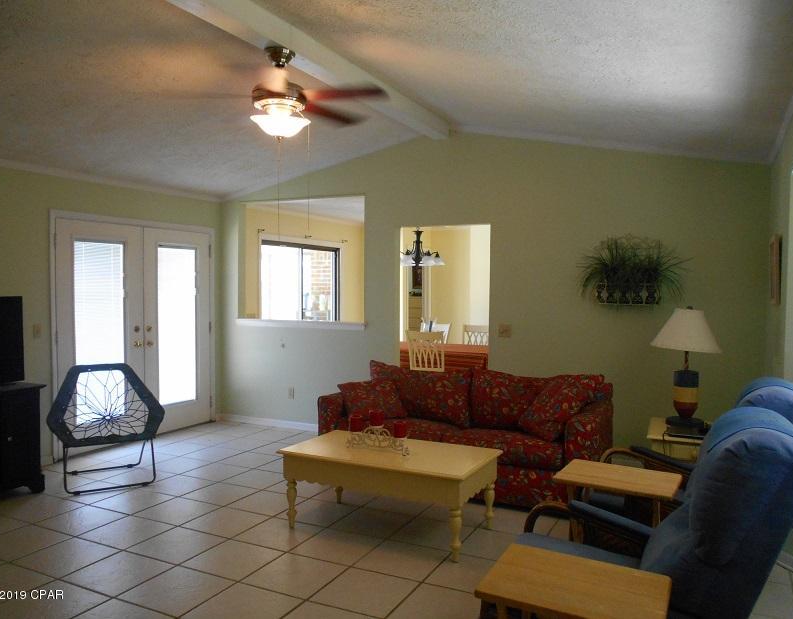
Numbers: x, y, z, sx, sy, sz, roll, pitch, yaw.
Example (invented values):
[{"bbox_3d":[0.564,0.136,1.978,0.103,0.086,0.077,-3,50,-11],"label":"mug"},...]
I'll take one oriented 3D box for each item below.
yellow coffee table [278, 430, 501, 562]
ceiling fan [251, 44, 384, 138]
[{"bbox_3d":[-0.039,1.112,3.822,1.210,0.480,0.620,1,3,26],"label":"yellow coffee table"},{"bbox_3d":[-0.650,-1.198,3.454,1.270,0.490,1.270,1,3,26],"label":"ceiling fan"}]

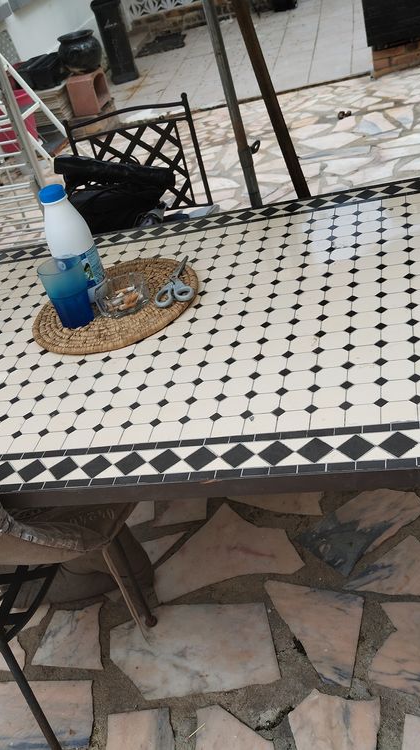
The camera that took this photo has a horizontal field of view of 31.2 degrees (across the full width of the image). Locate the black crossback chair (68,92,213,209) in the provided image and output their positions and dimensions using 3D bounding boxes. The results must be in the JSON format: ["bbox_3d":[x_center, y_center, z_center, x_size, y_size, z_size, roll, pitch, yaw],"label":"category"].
[{"bbox_3d":[-0.187,-0.327,2.333,0.440,0.860,0.520,-7,35,16],"label":"black crossback chair"}]

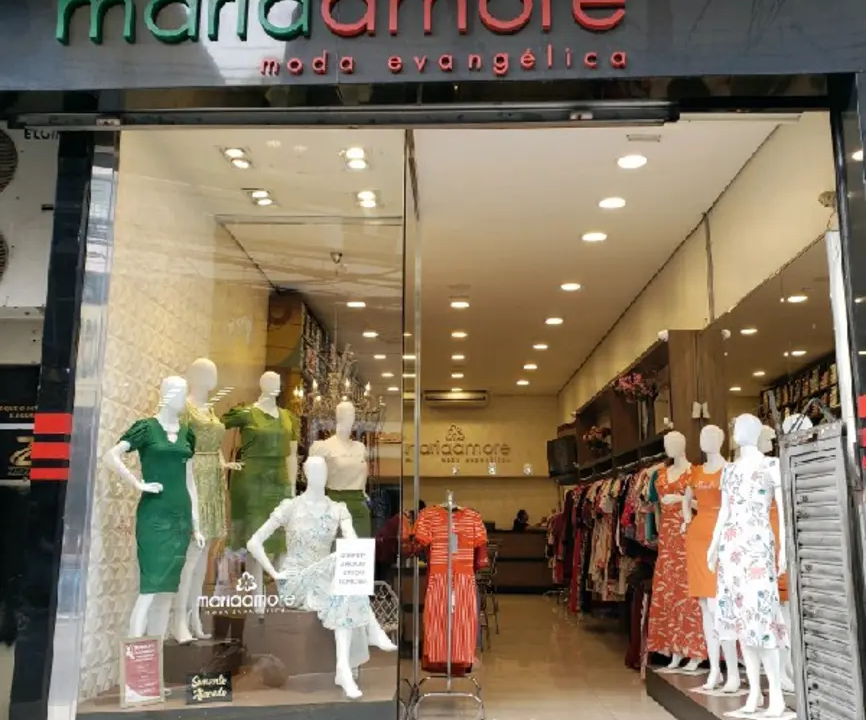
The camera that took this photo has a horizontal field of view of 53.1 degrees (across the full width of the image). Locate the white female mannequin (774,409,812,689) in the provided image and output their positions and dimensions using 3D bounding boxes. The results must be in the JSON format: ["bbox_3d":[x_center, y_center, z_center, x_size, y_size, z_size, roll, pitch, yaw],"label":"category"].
[{"bbox_3d":[2.249,1.217,5.421,0.450,1.760,0.340,9,-13,-38],"label":"white female mannequin"}]

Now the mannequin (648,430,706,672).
[{"bbox_3d":[1.918,1.469,6.734,0.440,1.800,0.350,-9,-14,42],"label":"mannequin"}]

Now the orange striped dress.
[{"bbox_3d":[0.129,1.535,5.958,0.490,1.060,0.160,0,-11,1],"label":"orange striped dress"}]

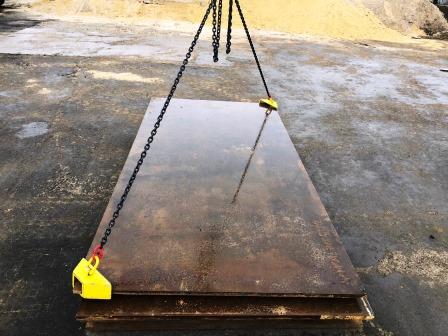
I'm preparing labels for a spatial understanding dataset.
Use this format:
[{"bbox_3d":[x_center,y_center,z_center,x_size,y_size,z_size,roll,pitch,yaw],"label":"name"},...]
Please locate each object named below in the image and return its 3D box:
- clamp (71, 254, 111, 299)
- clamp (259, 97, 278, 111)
[{"bbox_3d":[-0.684,0.571,1.875,0.255,0.155,0.130,27,37,35],"label":"clamp"},{"bbox_3d":[0.544,-0.785,4.398,0.255,0.155,0.130,27,37,35],"label":"clamp"}]

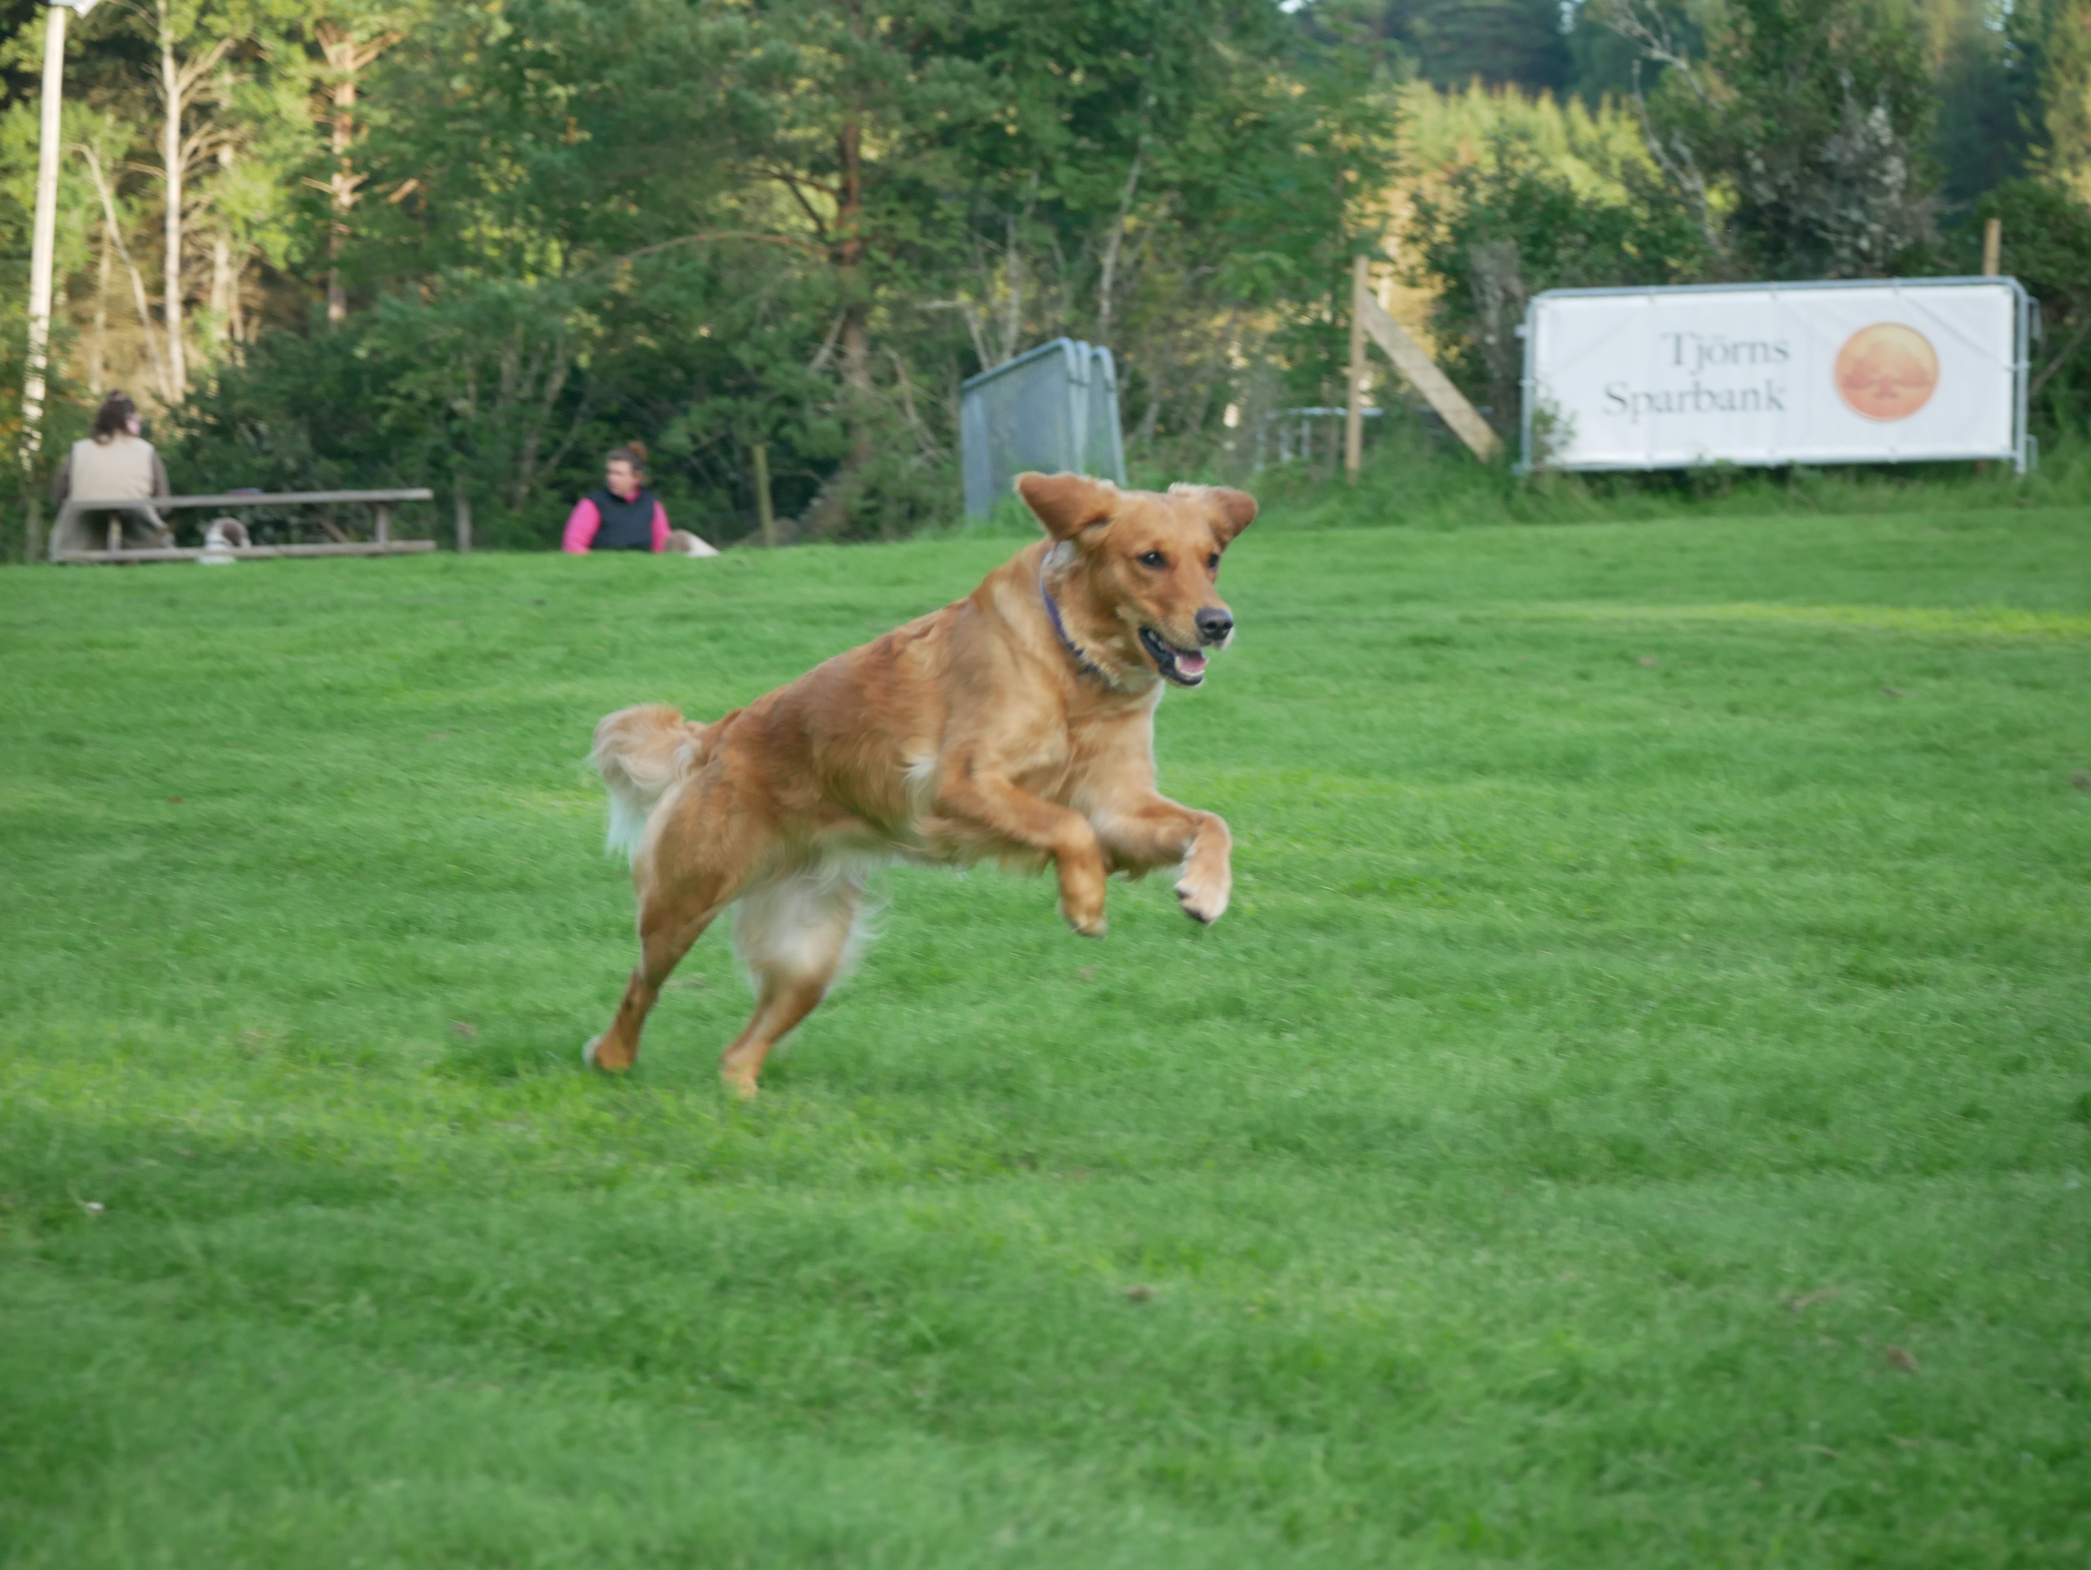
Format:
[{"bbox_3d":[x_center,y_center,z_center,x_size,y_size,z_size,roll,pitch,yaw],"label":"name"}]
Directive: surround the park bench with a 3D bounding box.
[{"bbox_3d":[-4.174,-1.189,38.600,1.950,0.740,1.400,1,3,9],"label":"park bench"}]

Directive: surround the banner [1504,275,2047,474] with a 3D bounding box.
[{"bbox_3d":[3.615,-2.022,36.500,2.500,0.970,0.060,1,3,6],"label":"banner"}]

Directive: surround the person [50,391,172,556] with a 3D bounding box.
[{"bbox_3d":[-4.968,-1.459,39.200,0.600,1.280,0.750,1,3,7],"label":"person"}]

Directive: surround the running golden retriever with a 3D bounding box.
[{"bbox_3d":[-0.167,-0.004,9.800,0.930,0.830,0.380,2,3,35],"label":"running golden retriever"}]

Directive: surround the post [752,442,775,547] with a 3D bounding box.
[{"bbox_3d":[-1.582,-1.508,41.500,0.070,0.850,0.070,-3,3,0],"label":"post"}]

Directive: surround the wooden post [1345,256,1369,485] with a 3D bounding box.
[{"bbox_3d":[1.562,-2.066,37.000,0.065,1.200,0.065,3,3,3],"label":"wooden post"}]

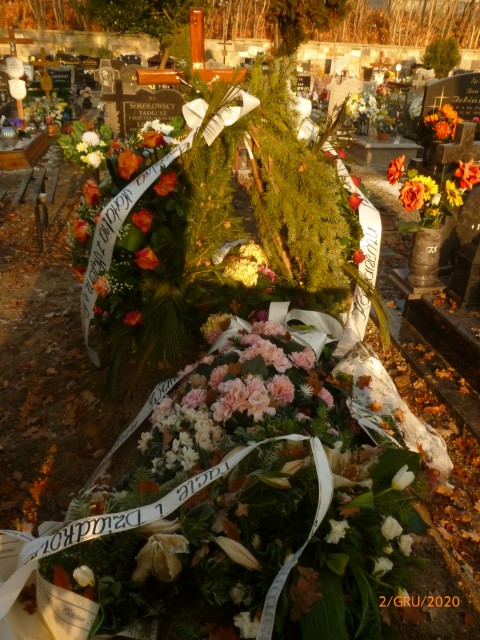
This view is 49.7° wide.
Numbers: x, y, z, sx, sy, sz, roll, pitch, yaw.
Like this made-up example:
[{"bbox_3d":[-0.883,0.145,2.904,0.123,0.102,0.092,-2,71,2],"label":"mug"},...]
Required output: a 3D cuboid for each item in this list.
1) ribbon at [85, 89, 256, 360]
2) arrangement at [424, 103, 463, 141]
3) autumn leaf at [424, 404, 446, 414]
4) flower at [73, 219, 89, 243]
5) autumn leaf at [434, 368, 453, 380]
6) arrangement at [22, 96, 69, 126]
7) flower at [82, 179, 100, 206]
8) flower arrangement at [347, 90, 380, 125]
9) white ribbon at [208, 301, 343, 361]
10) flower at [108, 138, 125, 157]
[{"bbox_3d":[-0.306,-0.444,2.460,0.800,1.200,0.320,7,28,13],"label":"ribbon"},{"bbox_3d":[1.643,-1.610,4.200,0.290,0.280,0.250,0,27,0],"label":"arrangement"},{"bbox_3d":[0.887,0.406,2.350,0.095,0.022,0.060,0,27,0],"label":"autumn leaf"},{"bbox_3d":[-0.801,-0.449,2.600,0.080,0.105,0.080,12,30,22],"label":"flower"},{"bbox_3d":[0.951,0.255,2.420,0.085,0.022,0.062,0,27,0],"label":"autumn leaf"},{"bbox_3d":[-2.818,-3.021,7.500,0.600,0.400,0.450,0,27,0],"label":"arrangement"},{"bbox_3d":[-0.740,-0.635,2.580,0.085,0.115,0.085,12,30,22],"label":"flower"},{"bbox_3d":[1.656,-2.873,7.000,0.420,0.440,0.360,0,27,0],"label":"flower arrangement"},{"bbox_3d":[0.143,0.046,2.080,0.530,0.160,0.230,0,27,0],"label":"white ribbon"},{"bbox_3d":[-0.601,-0.840,2.520,0.078,0.085,0.075,12,30,22],"label":"flower"}]

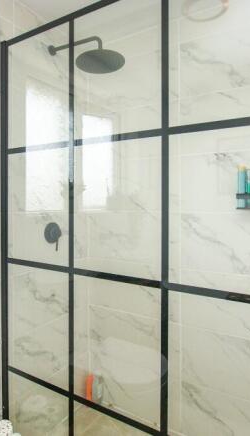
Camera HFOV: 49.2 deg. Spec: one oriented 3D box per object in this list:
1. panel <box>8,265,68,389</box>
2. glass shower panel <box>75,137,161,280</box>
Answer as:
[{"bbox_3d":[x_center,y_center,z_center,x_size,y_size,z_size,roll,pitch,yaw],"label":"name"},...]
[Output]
[{"bbox_3d":[-0.377,0.446,1.162,0.358,0.467,0.010,1,1,29],"label":"panel"},{"bbox_3d":[-0.035,-0.039,0.943,0.350,0.460,0.015,2,1,28],"label":"glass shower panel"}]

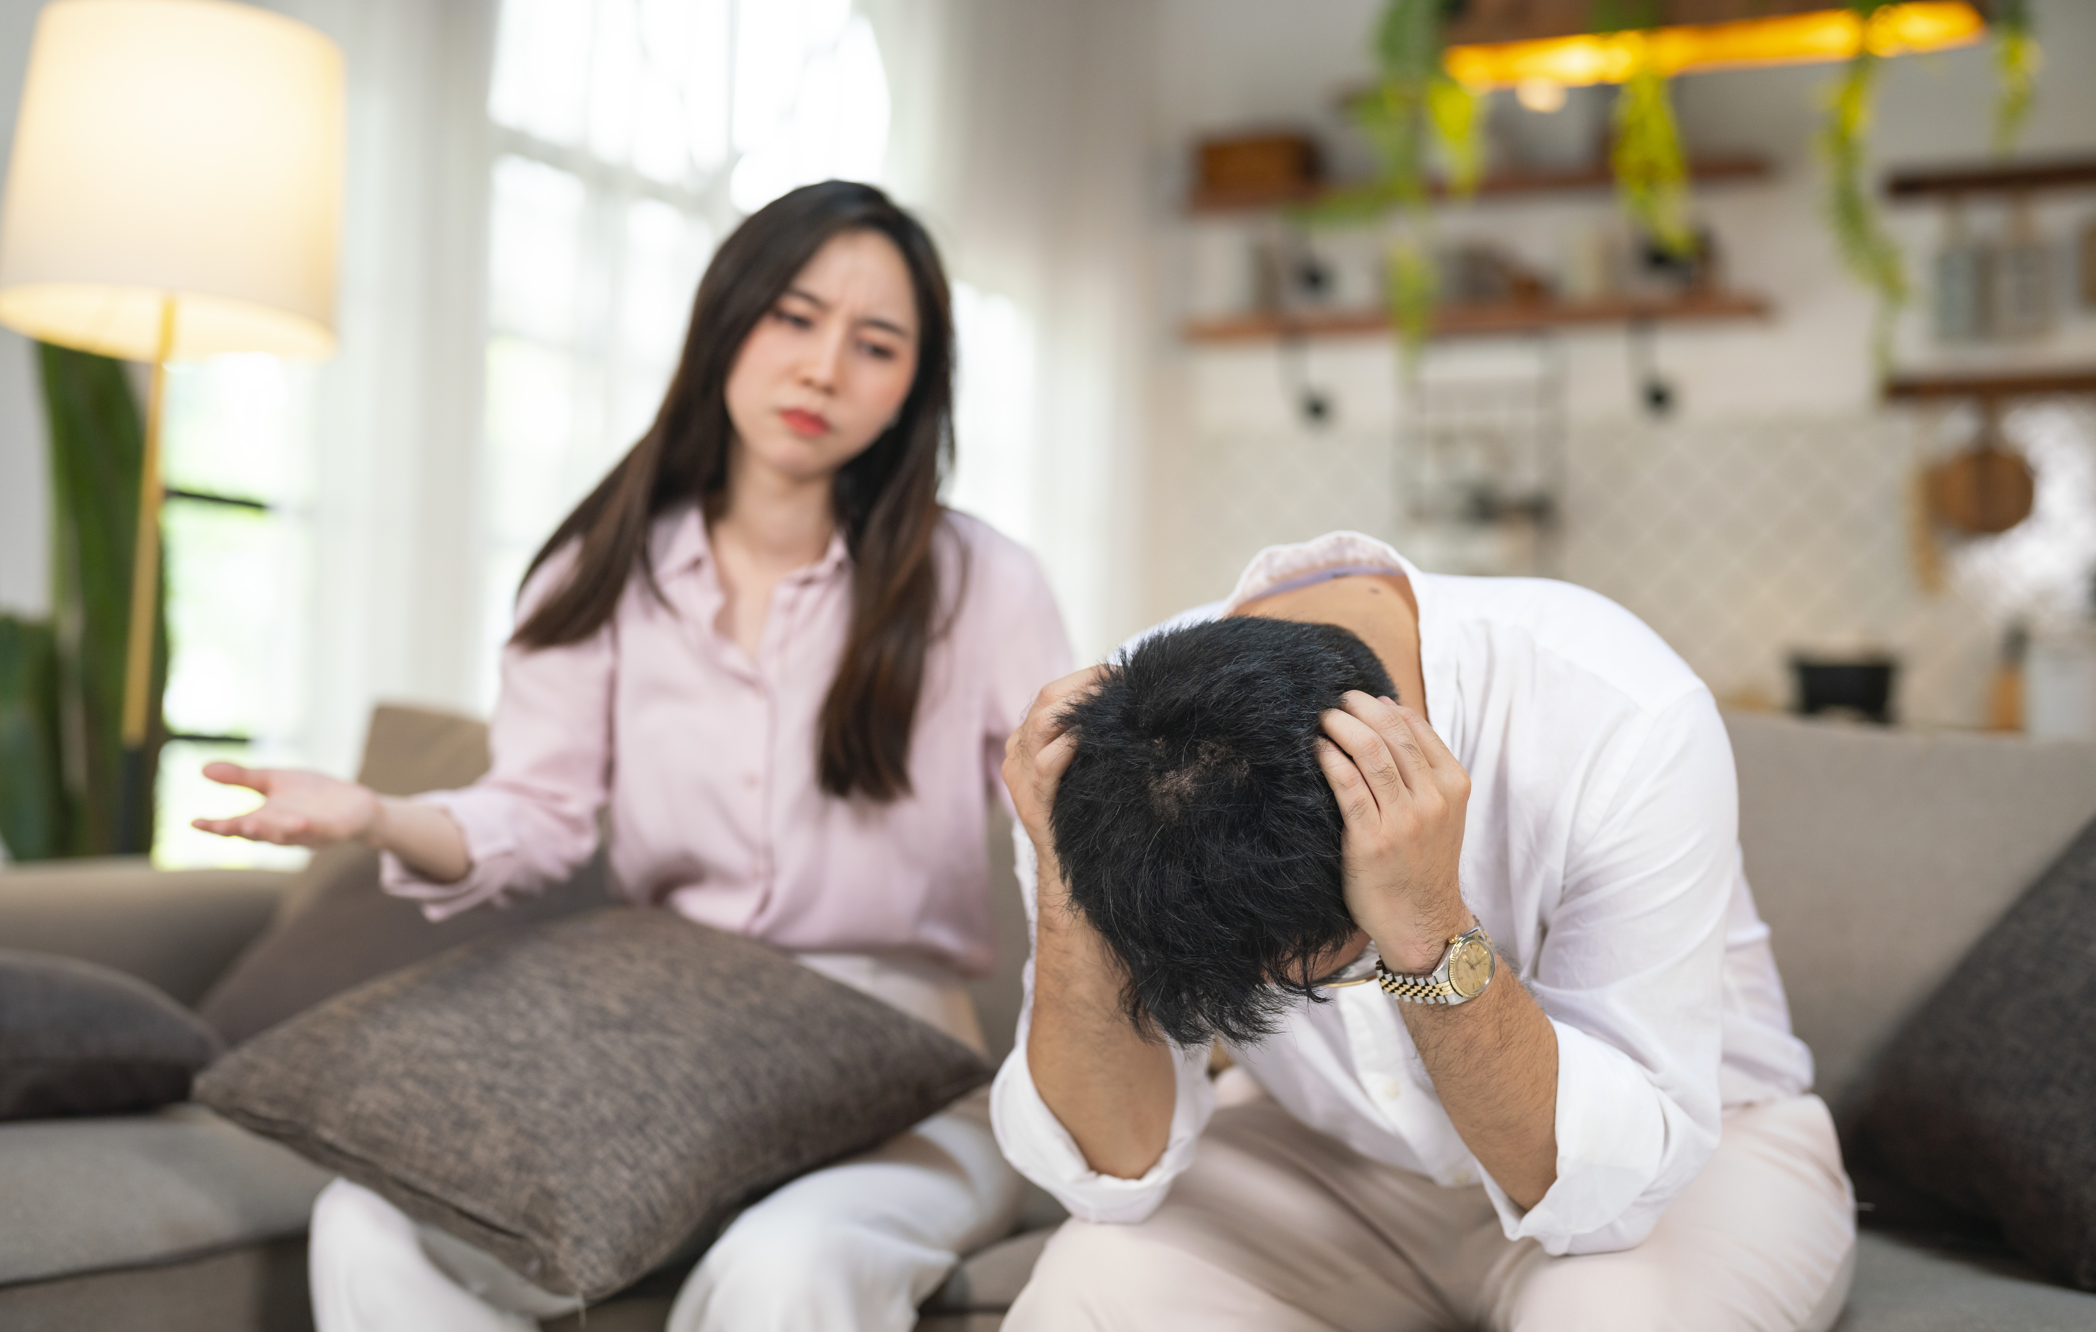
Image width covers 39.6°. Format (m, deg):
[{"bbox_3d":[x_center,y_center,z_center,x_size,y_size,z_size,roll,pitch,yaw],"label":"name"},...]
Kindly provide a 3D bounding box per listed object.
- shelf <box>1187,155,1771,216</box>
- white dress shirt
[{"bbox_3d":[0.883,-0.995,6.050,1.200,0.035,0.200,0,-3,22],"label":"shelf"},{"bbox_3d":[0.255,0.136,1.910,0.470,0.430,0.530,0,-3,22],"label":"white dress shirt"}]

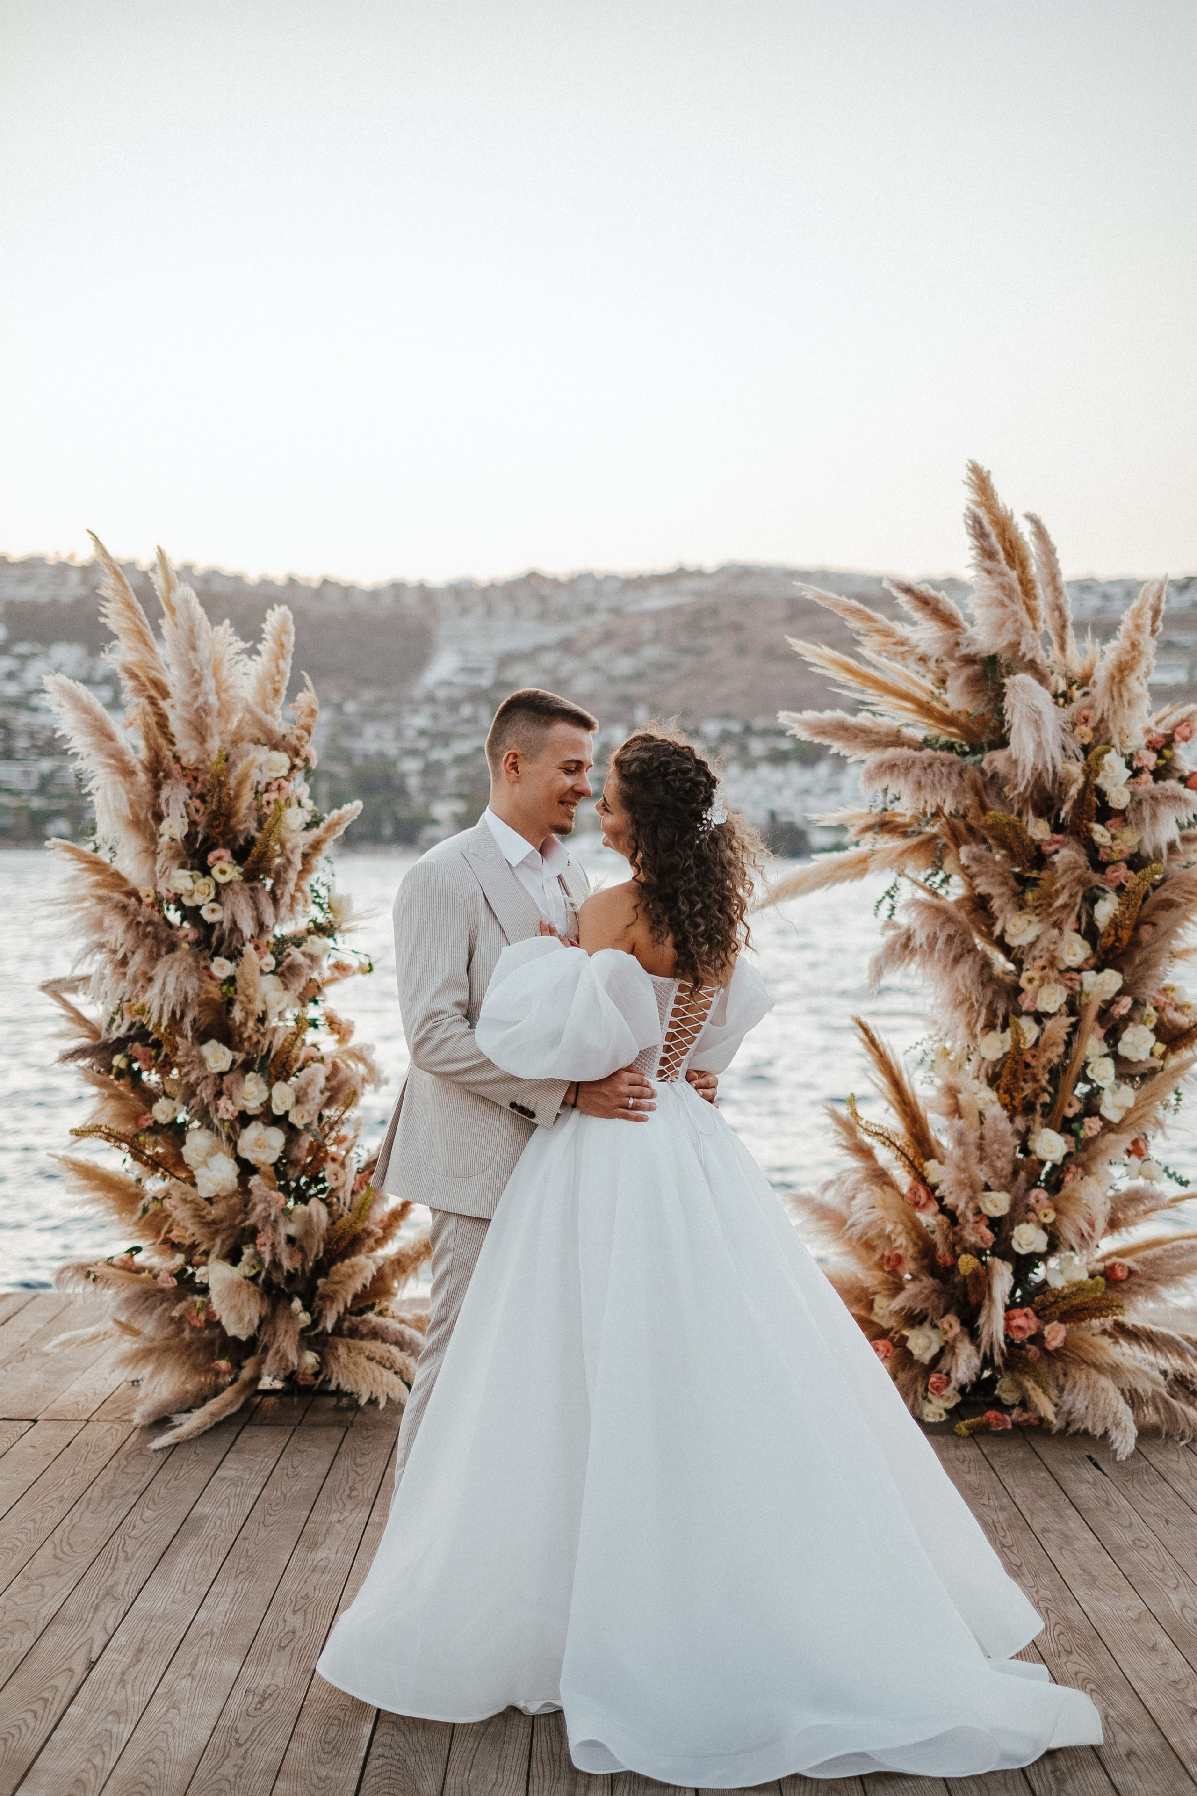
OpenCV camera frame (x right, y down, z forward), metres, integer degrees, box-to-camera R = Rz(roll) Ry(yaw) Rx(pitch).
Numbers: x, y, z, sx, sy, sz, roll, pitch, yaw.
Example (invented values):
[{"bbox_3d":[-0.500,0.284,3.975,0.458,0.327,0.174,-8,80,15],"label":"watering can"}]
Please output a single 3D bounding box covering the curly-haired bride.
[{"bbox_3d":[0.270,0.556,4.771,1.200,1.710,1.250,-1,1,-40],"label":"curly-haired bride"}]

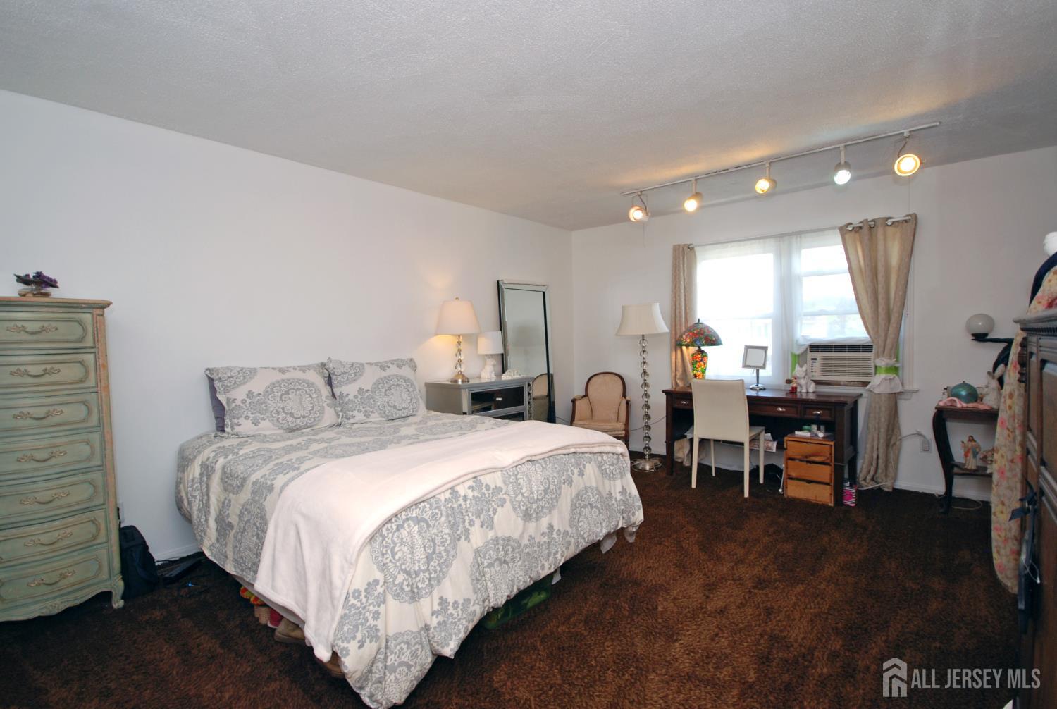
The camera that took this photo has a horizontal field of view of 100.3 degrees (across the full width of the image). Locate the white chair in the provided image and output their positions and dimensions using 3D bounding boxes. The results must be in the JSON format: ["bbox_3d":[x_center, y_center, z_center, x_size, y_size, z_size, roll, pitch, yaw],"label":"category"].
[{"bbox_3d":[1.597,0.626,3.554,0.440,0.895,0.477,1,4,40],"label":"white chair"}]

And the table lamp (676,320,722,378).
[{"bbox_3d":[1.566,-0.003,4.030,0.385,0.618,0.385,1,4,42],"label":"table lamp"}]

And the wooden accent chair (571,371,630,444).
[{"bbox_3d":[0.752,0.612,4.454,0.560,0.880,0.580,-1,3,17],"label":"wooden accent chair"}]

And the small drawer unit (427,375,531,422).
[{"bbox_3d":[-0.432,0.667,4.231,0.505,0.870,0.920,1,4,42],"label":"small drawer unit"}]

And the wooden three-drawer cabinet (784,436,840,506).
[{"bbox_3d":[2.186,0.854,3.389,0.315,0.463,0.310,1,4,42],"label":"wooden three-drawer cabinet"}]

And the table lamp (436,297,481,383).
[{"bbox_3d":[-0.631,-0.133,4.008,0.385,0.765,0.385,-1,3,0],"label":"table lamp"}]

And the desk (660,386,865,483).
[{"bbox_3d":[1.885,0.681,3.687,1.347,0.750,0.540,1,4,41],"label":"desk"}]

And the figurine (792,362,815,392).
[{"bbox_3d":[2.231,0.187,3.554,0.150,0.230,0.120,-4,4,-33],"label":"figurine"}]

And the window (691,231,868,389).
[{"bbox_3d":[2.198,-0.383,3.804,1.567,1.280,0.120,0,4,37],"label":"window"}]

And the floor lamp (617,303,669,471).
[{"bbox_3d":[1.103,0.294,4.199,0.420,1.549,0.270,1,4,42],"label":"floor lamp"}]

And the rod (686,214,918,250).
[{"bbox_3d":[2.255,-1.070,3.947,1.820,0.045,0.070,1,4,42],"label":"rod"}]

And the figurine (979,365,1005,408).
[{"bbox_3d":[3.100,0.210,2.920,0.135,0.290,0.120,-2,3,6],"label":"figurine"}]

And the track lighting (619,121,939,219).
[{"bbox_3d":[1.550,-1.209,3.097,1.960,0.250,0.190,0,4,37],"label":"track lighting"}]

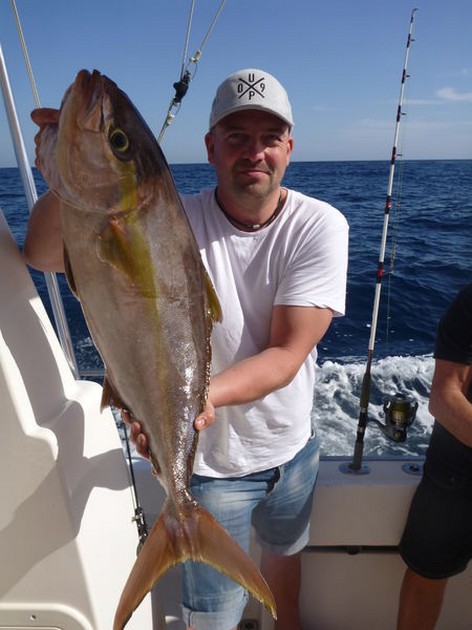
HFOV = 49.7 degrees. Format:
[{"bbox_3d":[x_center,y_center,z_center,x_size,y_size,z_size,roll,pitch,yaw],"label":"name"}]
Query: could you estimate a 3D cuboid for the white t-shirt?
[{"bbox_3d":[-0.005,0.026,1.208,0.530,0.660,0.310,-3,17,-8],"label":"white t-shirt"}]

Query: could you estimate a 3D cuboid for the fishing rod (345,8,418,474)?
[{"bbox_3d":[0.487,-0.071,1.490,0.185,1.440,0.130,2,17,-1],"label":"fishing rod"}]

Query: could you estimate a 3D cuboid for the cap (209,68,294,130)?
[{"bbox_3d":[0.025,-0.431,1.035,0.178,0.135,0.265,-1,17,0],"label":"cap"}]

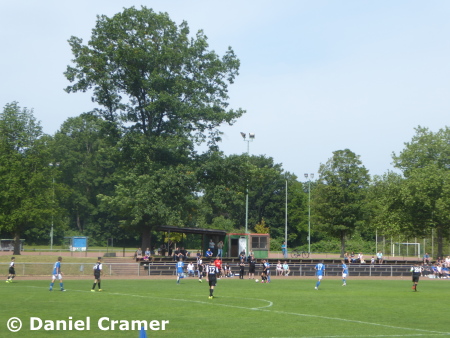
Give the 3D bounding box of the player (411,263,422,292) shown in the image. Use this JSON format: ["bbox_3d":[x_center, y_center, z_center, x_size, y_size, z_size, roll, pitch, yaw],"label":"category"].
[{"bbox_3d":[10.825,6.126,66.280,0.600,1.590,0.500,1,-4,-12],"label":"player"}]

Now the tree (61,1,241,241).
[{"bbox_3d":[-7.628,-4.266,128.919,19.400,27.500,18.800,1,-4,0],"label":"tree"}]

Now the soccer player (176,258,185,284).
[{"bbox_3d":[-2.919,6.817,78.000,0.550,1.770,0.700,2,-4,-14],"label":"soccer player"}]

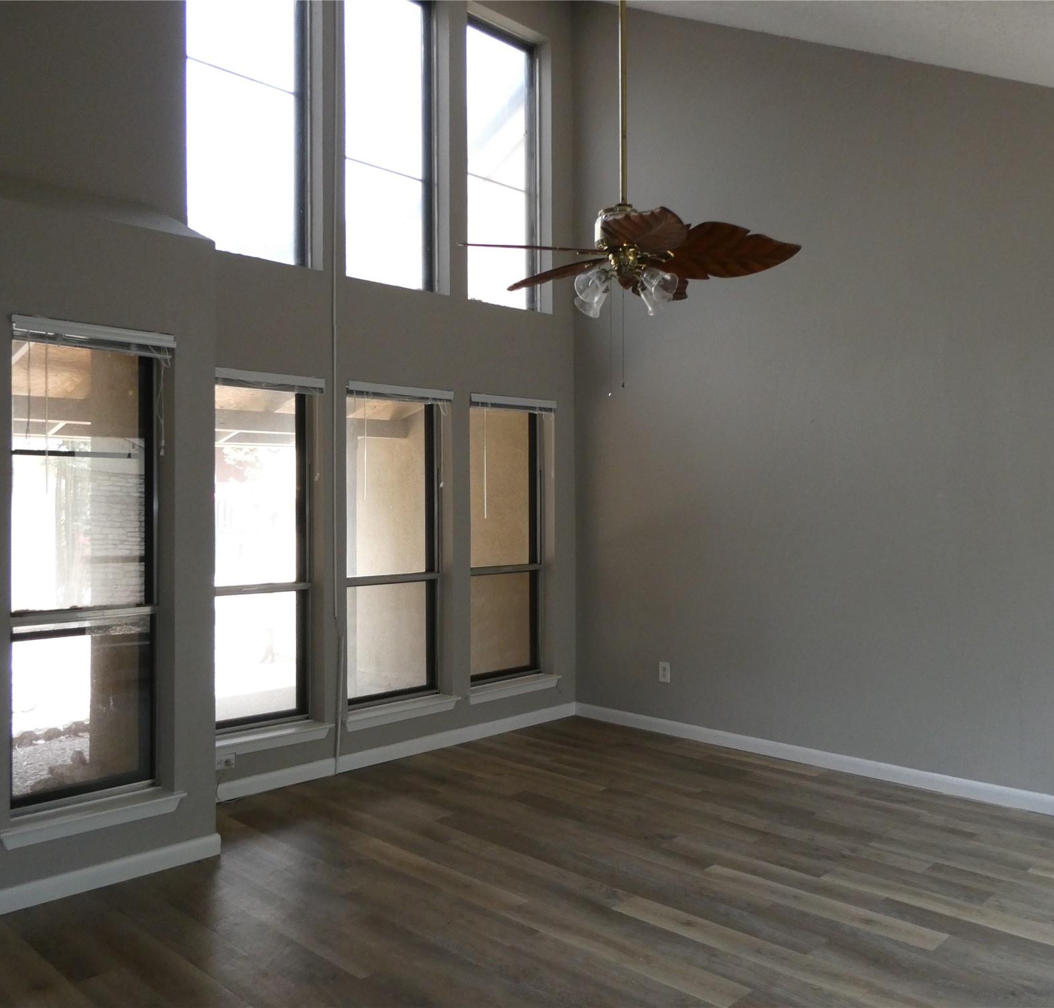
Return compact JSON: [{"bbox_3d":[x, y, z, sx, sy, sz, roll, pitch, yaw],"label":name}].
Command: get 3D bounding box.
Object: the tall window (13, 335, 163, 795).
[{"bbox_3d":[-1.712,0.245,3.571,0.590,1.769,0.090,0,0,-45],"label":"tall window"}]

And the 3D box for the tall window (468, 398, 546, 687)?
[{"bbox_3d":[-0.169,0.243,5.953,0.744,1.764,0.090,0,0,-45],"label":"tall window"}]

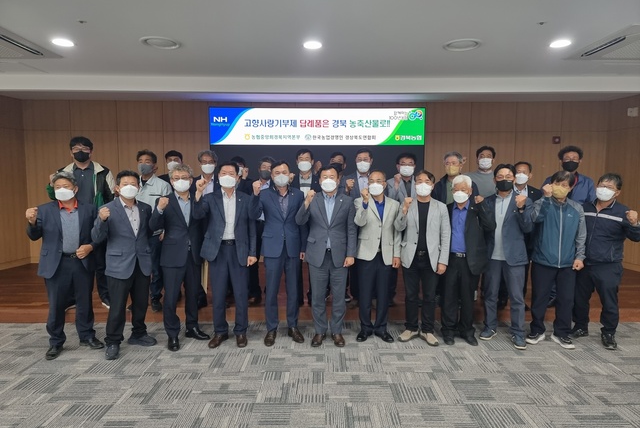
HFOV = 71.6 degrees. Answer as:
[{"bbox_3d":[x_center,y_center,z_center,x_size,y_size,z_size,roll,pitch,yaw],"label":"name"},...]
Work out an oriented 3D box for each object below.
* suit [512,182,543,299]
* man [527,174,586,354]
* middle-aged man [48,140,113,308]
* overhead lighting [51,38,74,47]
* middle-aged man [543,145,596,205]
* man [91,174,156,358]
[{"bbox_3d":[2.296,0.328,5.006,0.540,1.340,0.340,2,5,20],"label":"suit"},{"bbox_3d":[2.280,0.424,4.277,0.559,1.659,0.420,1,5,17],"label":"man"},{"bbox_3d":[-2.681,0.108,4.987,0.670,1.900,0.400,-2,5,-18],"label":"middle-aged man"},{"bbox_3d":[-2.006,-1.336,3.466,0.175,0.030,0.175,0,5,0],"label":"overhead lighting"},{"bbox_3d":[2.770,0.142,4.927,0.566,1.788,0.400,1,5,18],"label":"middle-aged man"},{"bbox_3d":[-1.801,0.443,4.088,0.550,1.680,0.440,-2,5,-20],"label":"man"}]

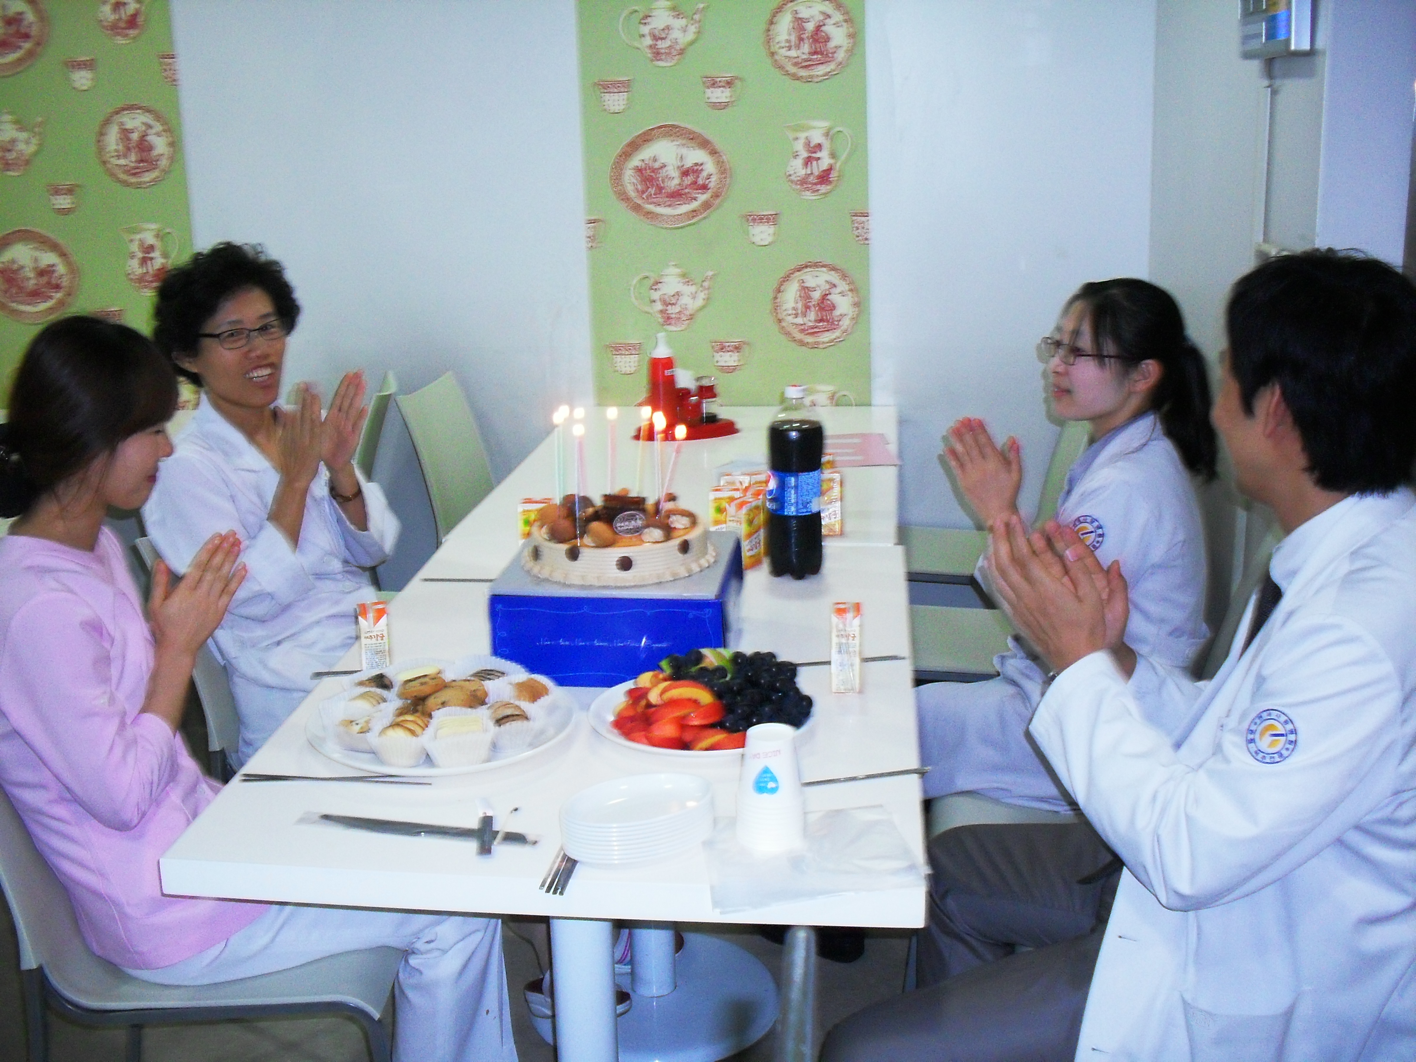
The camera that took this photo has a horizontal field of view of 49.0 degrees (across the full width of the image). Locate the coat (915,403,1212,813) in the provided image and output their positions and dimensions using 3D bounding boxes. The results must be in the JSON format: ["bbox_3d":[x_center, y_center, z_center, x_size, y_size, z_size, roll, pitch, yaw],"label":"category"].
[{"bbox_3d":[0.549,0.103,2.443,0.520,0.570,0.460,-1,17,4],"label":"coat"}]

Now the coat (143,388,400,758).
[{"bbox_3d":[-0.699,0.066,2.569,0.420,0.620,0.470,8,19,29],"label":"coat"}]

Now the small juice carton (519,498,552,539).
[{"bbox_3d":[-0.287,0.003,2.618,0.050,0.112,0.039,0,17,6],"label":"small juice carton"}]

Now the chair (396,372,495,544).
[{"bbox_3d":[-0.396,0.054,3.739,0.540,0.840,0.410,2,17,12],"label":"chair"}]

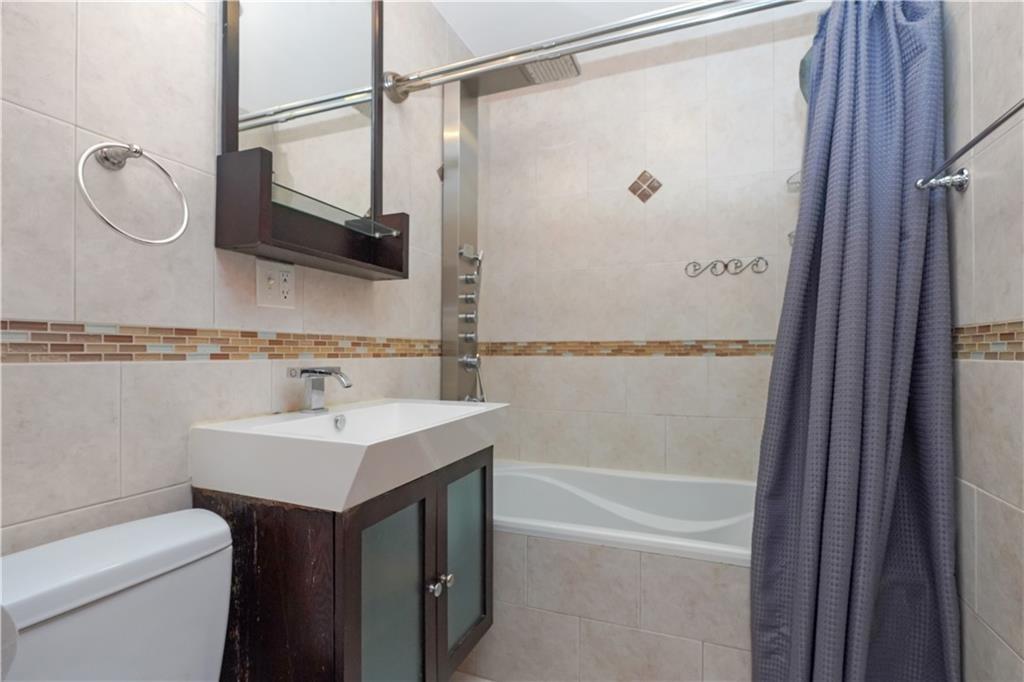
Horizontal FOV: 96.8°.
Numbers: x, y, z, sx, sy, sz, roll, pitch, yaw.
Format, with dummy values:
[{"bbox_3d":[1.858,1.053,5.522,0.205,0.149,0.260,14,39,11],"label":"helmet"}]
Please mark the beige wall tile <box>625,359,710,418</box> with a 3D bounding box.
[{"bbox_3d":[0.666,0.192,1.970,0.332,0.250,0.010,0,-2,20],"label":"beige wall tile"}]

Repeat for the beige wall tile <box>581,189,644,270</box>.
[{"bbox_3d":[0.473,-0.512,2.058,0.248,0.340,0.010,0,-2,20],"label":"beige wall tile"}]

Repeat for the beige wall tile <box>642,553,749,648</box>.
[{"bbox_3d":[0.534,0.715,1.260,0.339,0.224,0.012,0,-1,20],"label":"beige wall tile"}]

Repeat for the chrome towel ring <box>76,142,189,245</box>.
[{"bbox_3d":[-0.699,-0.268,0.828,0.072,0.179,0.171,0,-2,20],"label":"chrome towel ring"}]

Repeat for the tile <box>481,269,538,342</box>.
[{"bbox_3d":[-0.006,-0.166,2.227,0.276,0.340,0.010,0,-2,20],"label":"tile"}]

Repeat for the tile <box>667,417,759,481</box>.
[{"bbox_3d":[0.821,0.443,1.906,0.332,0.250,0.010,0,-2,20],"label":"tile"}]

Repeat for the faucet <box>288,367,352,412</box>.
[{"bbox_3d":[-0.498,0.131,1.197,0.164,0.123,0.065,0,-2,20],"label":"faucet"}]

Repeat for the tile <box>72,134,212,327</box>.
[{"bbox_3d":[-0.722,-0.199,0.913,0.012,0.339,0.252,0,-1,20],"label":"tile"}]

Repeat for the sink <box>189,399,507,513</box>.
[{"bbox_3d":[-0.348,0.254,1.196,0.469,0.123,0.671,0,-2,20],"label":"sink"}]

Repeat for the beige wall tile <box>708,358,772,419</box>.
[{"bbox_3d":[0.980,0.189,1.853,0.332,0.250,0.010,0,-2,20],"label":"beige wall tile"}]

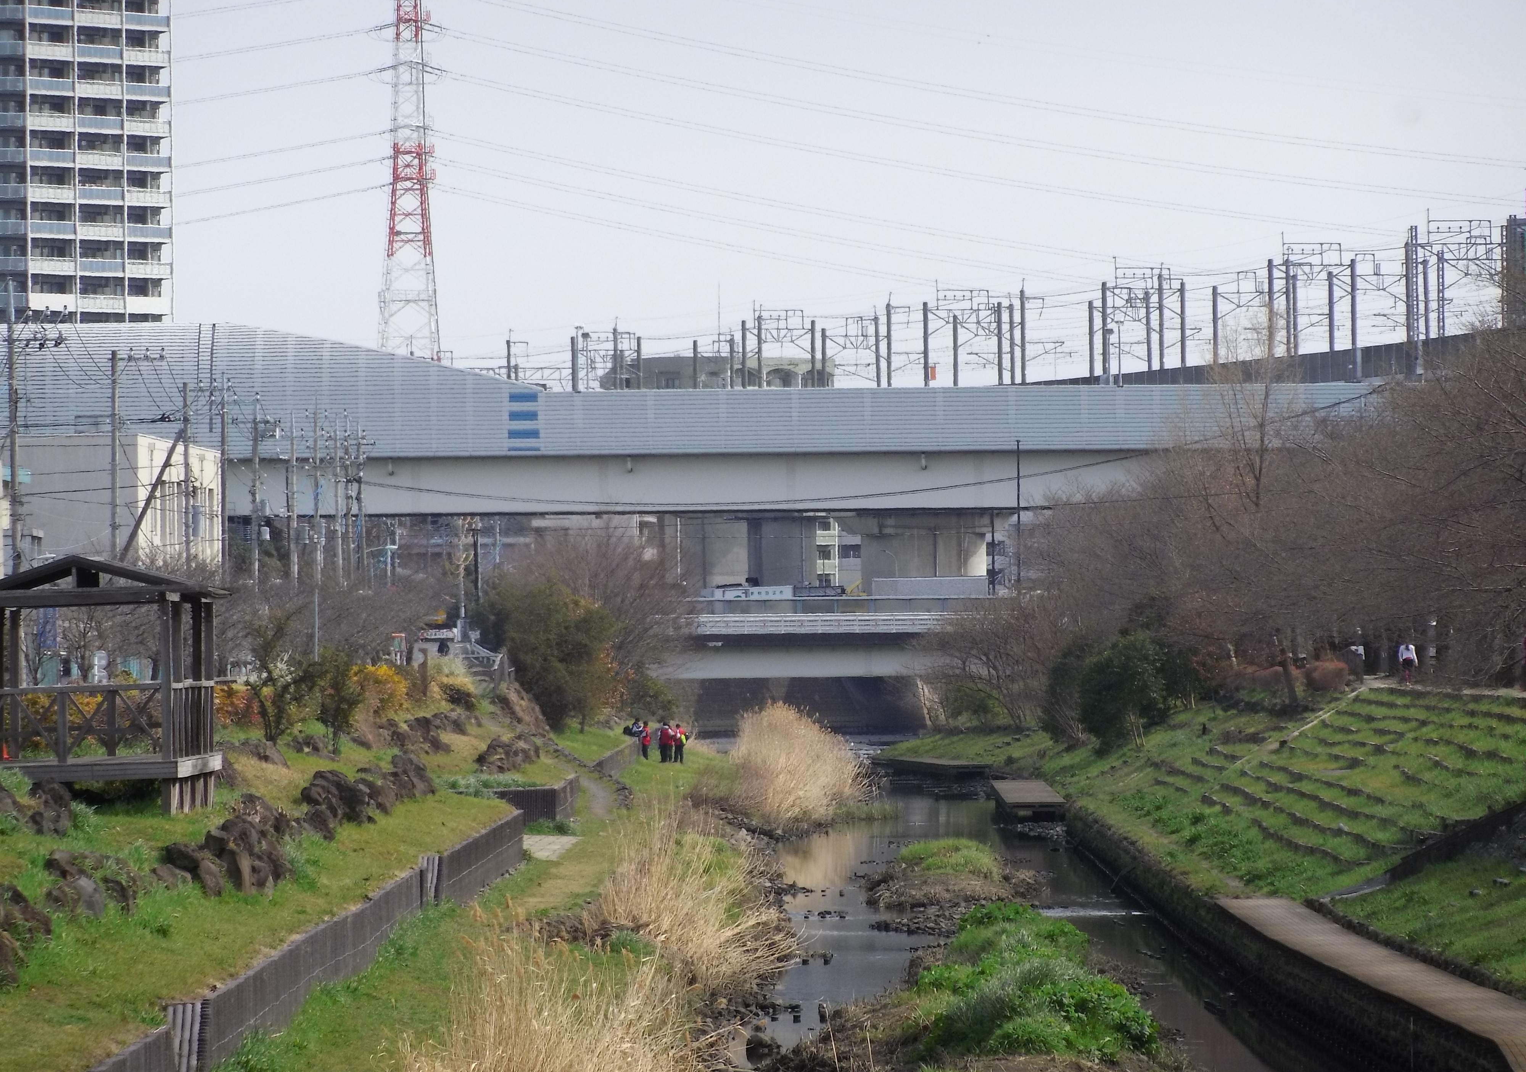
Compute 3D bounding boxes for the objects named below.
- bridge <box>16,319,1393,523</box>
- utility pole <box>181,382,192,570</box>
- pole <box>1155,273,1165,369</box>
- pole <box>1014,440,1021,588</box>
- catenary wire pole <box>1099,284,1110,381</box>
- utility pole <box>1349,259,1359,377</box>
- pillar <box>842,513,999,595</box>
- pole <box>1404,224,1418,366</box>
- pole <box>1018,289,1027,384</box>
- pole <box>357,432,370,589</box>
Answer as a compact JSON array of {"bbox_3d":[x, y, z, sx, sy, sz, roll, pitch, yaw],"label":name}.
[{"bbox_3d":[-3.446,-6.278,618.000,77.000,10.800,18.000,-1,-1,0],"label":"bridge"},{"bbox_3d":[-22.203,-0.039,425.000,0.300,11.800,0.300,-1,-1,0],"label":"utility pole"},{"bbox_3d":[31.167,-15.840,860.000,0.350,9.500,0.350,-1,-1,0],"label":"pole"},{"bbox_3d":[13.832,-0.321,595.000,0.180,9.800,0.180,-1,-1,0],"label":"pole"},{"bbox_3d":[25.415,-14.564,817.000,0.360,8.400,0.360,-1,-1,0],"label":"catenary wire pole"},{"bbox_3d":[41.460,-15.045,772.000,0.360,8.800,0.360,-1,-1,0],"label":"utility pole"},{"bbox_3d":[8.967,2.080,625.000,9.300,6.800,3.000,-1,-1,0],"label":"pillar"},{"bbox_3d":[43.492,-15.823,735.000,0.470,9.600,0.470,-1,-1,0],"label":"pole"},{"bbox_3d":[21.203,-15.220,895.000,0.350,9.700,0.350,-1,-1,0],"label":"pole"},{"bbox_3d":[-20.779,0.085,572.000,0.320,11.200,0.320,-1,-1,0],"label":"pole"}]

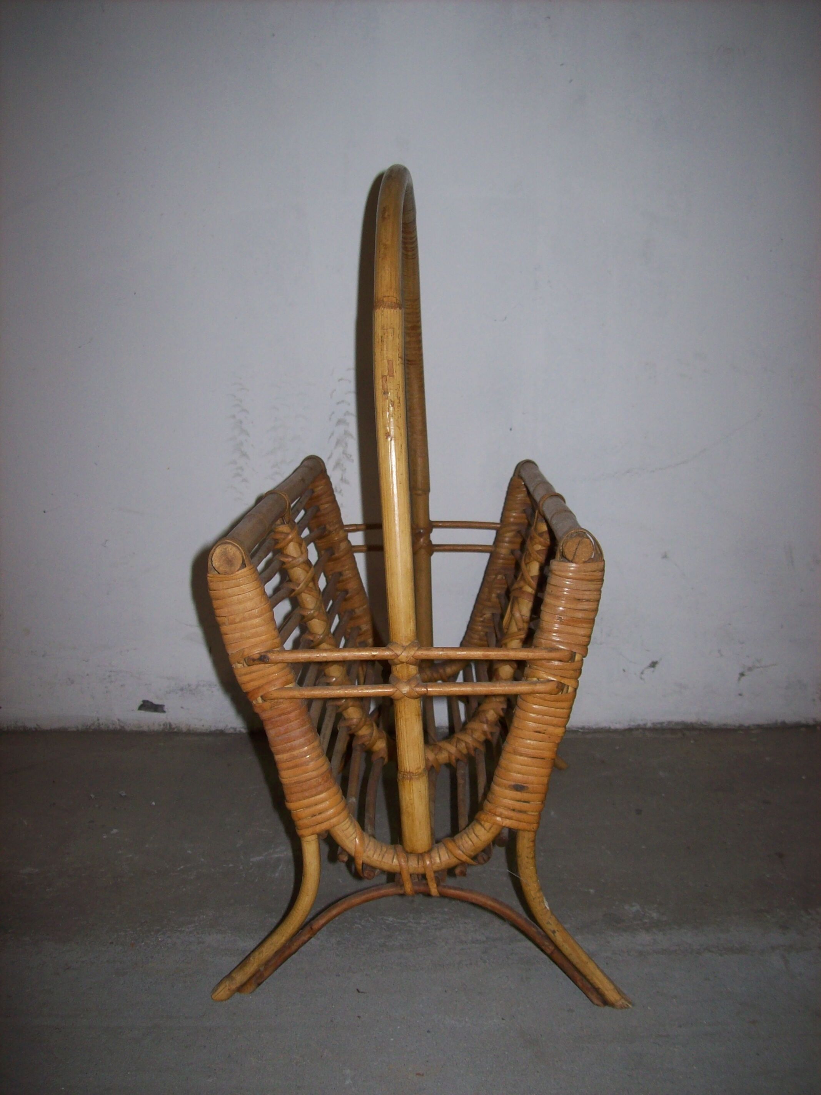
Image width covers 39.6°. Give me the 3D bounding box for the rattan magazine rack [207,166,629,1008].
[{"bbox_3d":[0.004,-0.008,0.863,0.267,0.528,0.439,-2,11,2],"label":"rattan magazine rack"}]

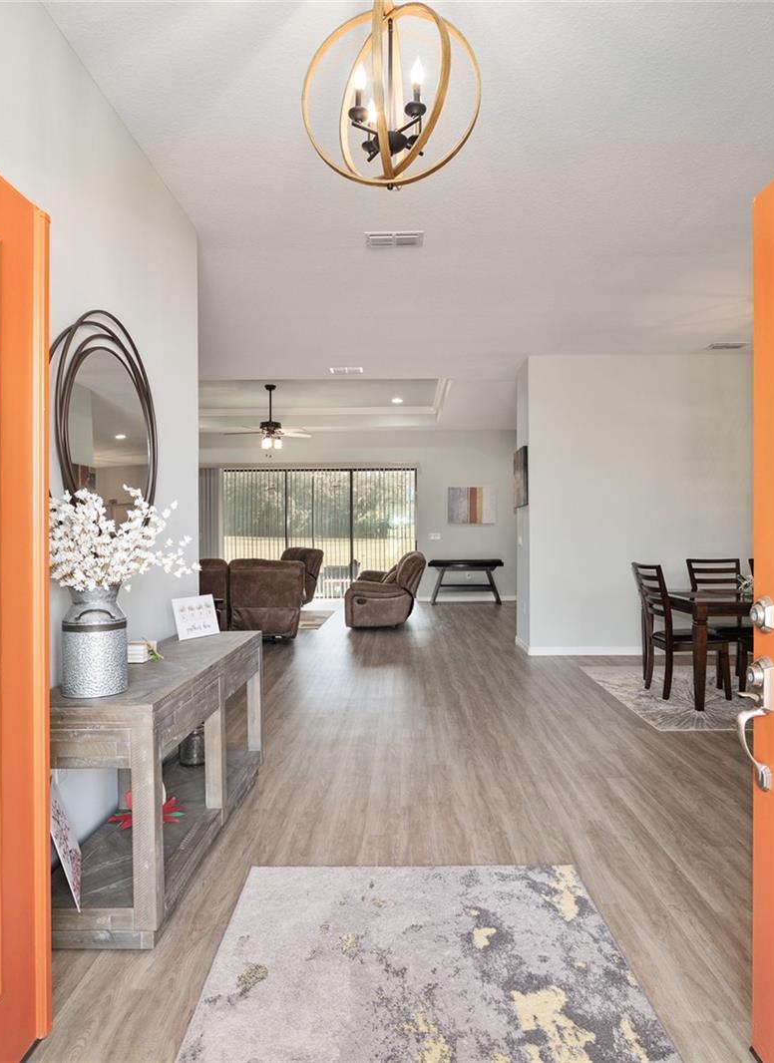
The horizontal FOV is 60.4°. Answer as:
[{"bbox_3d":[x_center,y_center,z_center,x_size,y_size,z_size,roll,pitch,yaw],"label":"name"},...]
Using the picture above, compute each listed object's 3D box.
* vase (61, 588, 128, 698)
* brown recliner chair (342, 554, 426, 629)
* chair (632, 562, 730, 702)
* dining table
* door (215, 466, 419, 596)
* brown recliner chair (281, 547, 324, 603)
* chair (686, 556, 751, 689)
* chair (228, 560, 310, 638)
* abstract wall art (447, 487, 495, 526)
[{"bbox_3d":[-0.968,0.349,2.200,0.220,0.350,0.220,0,0,-1],"label":"vase"},{"bbox_3d":[-0.005,0.762,8.980,1.040,1.000,0.950,0,0,3],"label":"brown recliner chair"},{"bbox_3d":[2.300,0.757,5.160,0.590,1.000,0.470,0,0,1],"label":"chair"},{"bbox_3d":[3.080,0.869,5.150,1.880,0.765,1.030,0,0,1],"label":"dining table"},{"bbox_3d":[-1.245,0.069,11.780,3.530,2.380,0.120,0,0,1],"label":"door"},{"bbox_3d":[-1.600,0.774,10.500,0.980,0.980,0.920,0,0,-37],"label":"brown recliner chair"},{"bbox_3d":[2.870,0.754,5.575,0.470,1.000,0.580,0,0,1],"label":"chair"},{"bbox_3d":[-1.400,0.785,7.930,0.920,0.970,0.980,0,0,-5],"label":"chair"},{"bbox_3d":[1.488,-0.450,11.700,0.840,0.660,0.040,0,0,1],"label":"abstract wall art"}]

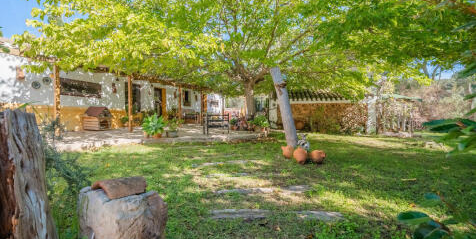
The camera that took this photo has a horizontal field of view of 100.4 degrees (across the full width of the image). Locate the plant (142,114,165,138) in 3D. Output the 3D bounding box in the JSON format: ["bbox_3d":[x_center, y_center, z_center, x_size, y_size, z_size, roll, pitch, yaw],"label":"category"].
[{"bbox_3d":[-2.685,0.200,6.300,0.680,0.750,0.650,0,1,0],"label":"plant"}]

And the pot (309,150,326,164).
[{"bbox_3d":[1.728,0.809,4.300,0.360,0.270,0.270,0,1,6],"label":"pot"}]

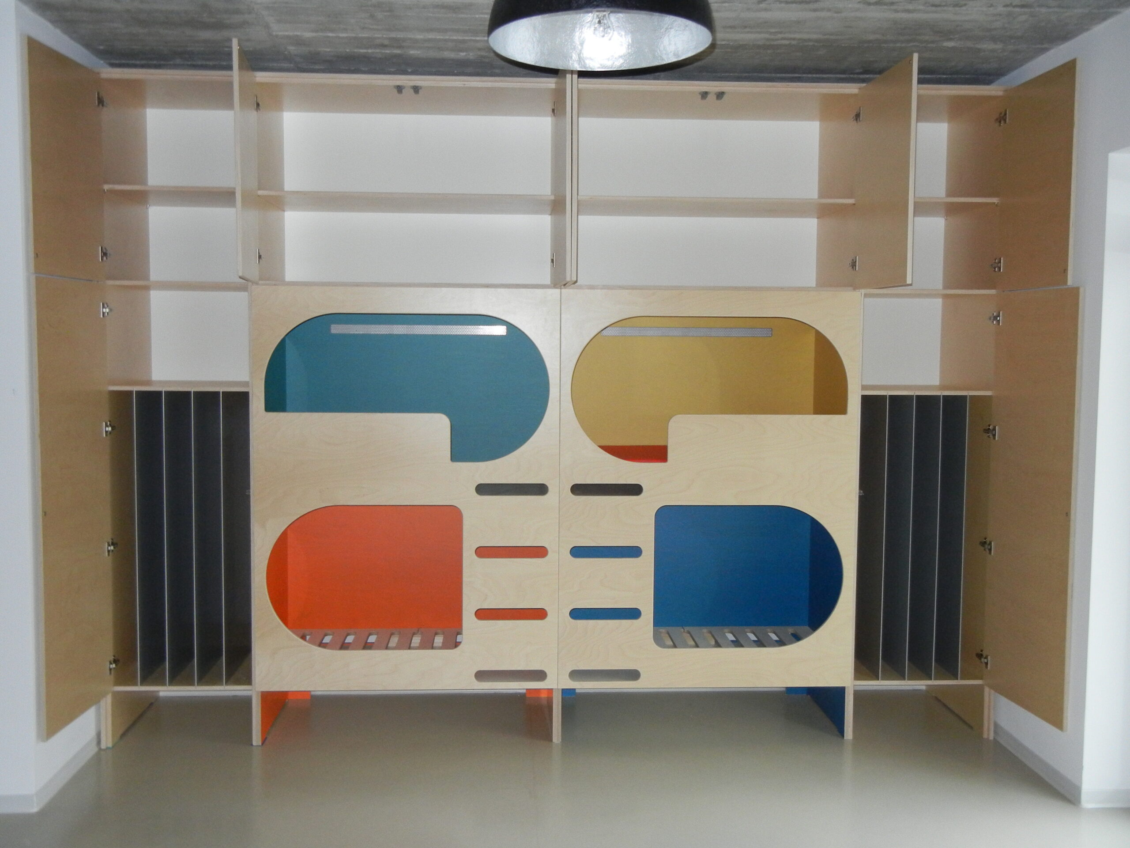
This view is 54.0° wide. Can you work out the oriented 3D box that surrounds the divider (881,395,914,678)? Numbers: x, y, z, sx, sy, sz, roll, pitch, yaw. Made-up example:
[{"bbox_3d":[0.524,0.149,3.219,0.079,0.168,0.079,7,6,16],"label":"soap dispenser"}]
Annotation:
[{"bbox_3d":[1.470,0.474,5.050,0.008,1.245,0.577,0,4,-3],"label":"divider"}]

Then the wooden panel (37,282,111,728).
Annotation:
[{"bbox_3d":[-1.879,0.296,4.260,0.019,1.672,0.592,0,4,0],"label":"wooden panel"}]

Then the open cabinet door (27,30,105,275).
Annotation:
[{"bbox_3d":[-1.871,-0.959,4.173,0.019,0.822,0.592,0,4,1],"label":"open cabinet door"}]

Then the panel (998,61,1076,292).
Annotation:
[{"bbox_3d":[1.852,-0.944,4.365,0.019,0.822,0.592,0,4,-4],"label":"panel"}]

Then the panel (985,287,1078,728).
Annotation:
[{"bbox_3d":[1.867,0.312,4.455,0.019,1.672,0.592,0,4,-8],"label":"panel"}]

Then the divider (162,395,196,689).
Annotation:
[{"bbox_3d":[-1.669,0.461,4.888,0.008,1.245,0.577,0,4,-3],"label":"divider"}]

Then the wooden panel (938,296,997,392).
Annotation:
[{"bbox_3d":[1.822,-0.365,5.010,0.020,0.415,0.577,0,4,-3],"label":"wooden panel"}]

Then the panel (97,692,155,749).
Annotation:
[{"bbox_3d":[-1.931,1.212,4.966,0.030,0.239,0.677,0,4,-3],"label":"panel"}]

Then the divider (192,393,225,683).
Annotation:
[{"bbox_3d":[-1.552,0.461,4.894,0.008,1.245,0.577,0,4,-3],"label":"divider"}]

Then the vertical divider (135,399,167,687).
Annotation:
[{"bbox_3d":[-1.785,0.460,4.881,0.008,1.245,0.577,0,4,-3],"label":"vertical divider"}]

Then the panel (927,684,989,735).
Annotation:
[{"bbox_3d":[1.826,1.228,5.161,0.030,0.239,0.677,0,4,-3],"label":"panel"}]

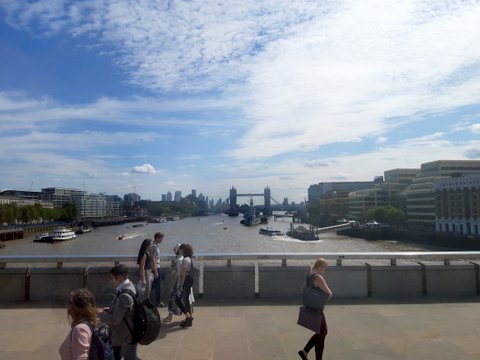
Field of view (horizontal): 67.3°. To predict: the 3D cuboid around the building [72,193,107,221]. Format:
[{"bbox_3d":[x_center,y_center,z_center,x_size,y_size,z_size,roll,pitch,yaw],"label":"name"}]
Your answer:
[{"bbox_3d":[-198.000,34.400,468.000,24.000,34.000,54.000,-1,-5,13],"label":"building"}]

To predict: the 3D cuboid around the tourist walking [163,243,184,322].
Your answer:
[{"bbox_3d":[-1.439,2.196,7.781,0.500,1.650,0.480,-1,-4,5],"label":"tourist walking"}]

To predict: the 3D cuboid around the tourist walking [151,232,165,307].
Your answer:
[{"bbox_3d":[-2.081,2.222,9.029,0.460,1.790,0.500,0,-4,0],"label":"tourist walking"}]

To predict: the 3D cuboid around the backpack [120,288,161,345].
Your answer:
[{"bbox_3d":[-1.101,1.614,4.200,0.270,0.510,0.320,-2,-5,23],"label":"backpack"}]

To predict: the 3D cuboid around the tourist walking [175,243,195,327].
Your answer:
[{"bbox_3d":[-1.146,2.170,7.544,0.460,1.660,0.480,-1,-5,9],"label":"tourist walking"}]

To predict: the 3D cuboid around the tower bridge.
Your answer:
[{"bbox_3d":[27.270,51.886,870.000,110.000,72.000,20.000,0,-4,0],"label":"tower bridge"}]

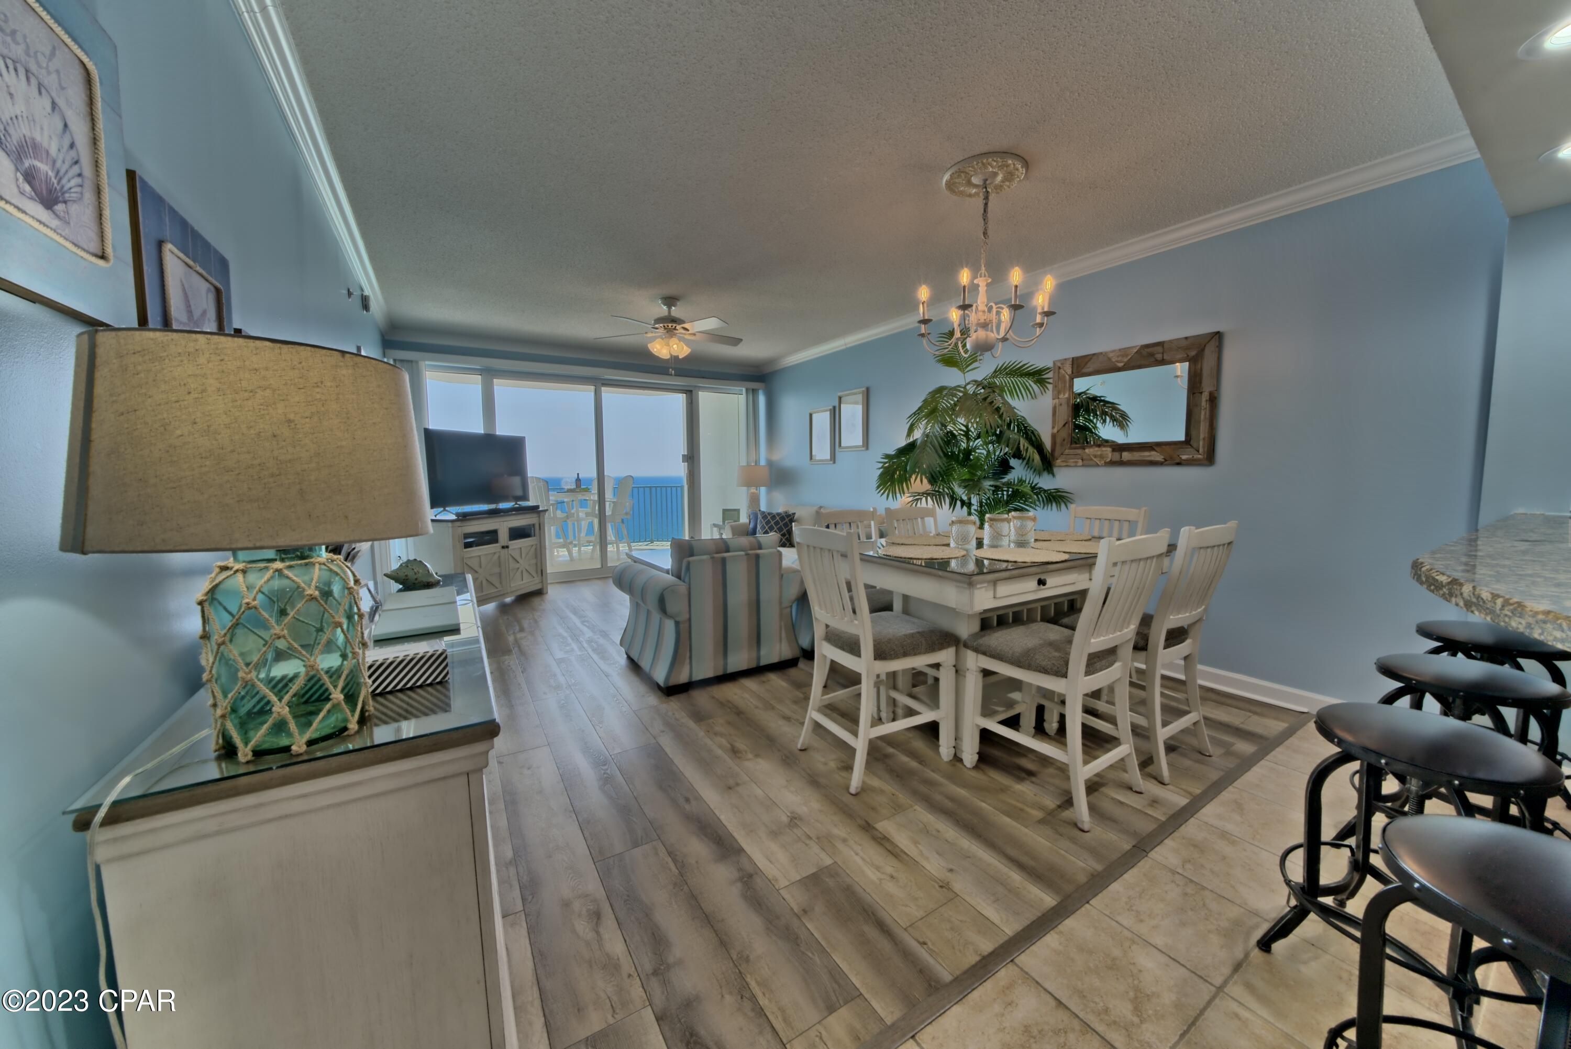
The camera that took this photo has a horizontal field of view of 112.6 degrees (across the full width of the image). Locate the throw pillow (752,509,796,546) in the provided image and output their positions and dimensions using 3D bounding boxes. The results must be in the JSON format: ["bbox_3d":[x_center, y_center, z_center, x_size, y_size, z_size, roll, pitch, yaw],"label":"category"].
[{"bbox_3d":[-0.107,0.057,6.163,0.440,0.430,0.150,-3,-6,-22],"label":"throw pillow"}]

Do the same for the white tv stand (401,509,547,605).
[{"bbox_3d":[-2.850,0.352,4.989,0.500,0.885,1.240,1,6,12],"label":"white tv stand"}]

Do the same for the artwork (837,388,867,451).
[{"bbox_3d":[0.738,-1.140,5.765,0.035,0.645,0.490,-4,6,-32],"label":"artwork"}]

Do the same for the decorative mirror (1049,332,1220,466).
[{"bbox_3d":[2.234,-0.767,3.440,0.045,0.755,0.985,-4,6,-32],"label":"decorative mirror"}]

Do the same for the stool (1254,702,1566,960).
[{"bbox_3d":[1.539,0.824,1.286,0.440,0.655,0.440,-4,6,-32],"label":"stool"}]

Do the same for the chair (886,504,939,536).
[{"bbox_3d":[0.968,0.447,3.215,0.470,1.055,0.575,-4,6,-31],"label":"chair"}]

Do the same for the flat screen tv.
[{"bbox_3d":[-2.900,-0.528,5.044,0.080,0.700,1.250,1,6,12],"label":"flat screen tv"}]

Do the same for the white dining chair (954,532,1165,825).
[{"bbox_3d":[1.122,0.545,2.152,0.470,1.055,0.575,-4,6,-32],"label":"white dining chair"}]

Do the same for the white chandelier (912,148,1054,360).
[{"bbox_3d":[1.008,-1.304,2.659,0.680,0.900,0.680,-4,7,-33],"label":"white chandelier"}]

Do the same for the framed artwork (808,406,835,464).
[{"bbox_3d":[0.427,-1.022,6.107,0.030,0.630,0.460,-4,7,-33],"label":"framed artwork"}]

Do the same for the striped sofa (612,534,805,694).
[{"bbox_3d":[-0.511,0.490,3.579,1.050,0.860,0.860,-4,7,-33],"label":"striped sofa"}]

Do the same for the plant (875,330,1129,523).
[{"bbox_3d":[1.359,-0.241,3.688,1.150,2.280,1.150,-4,7,-33],"label":"plant"}]

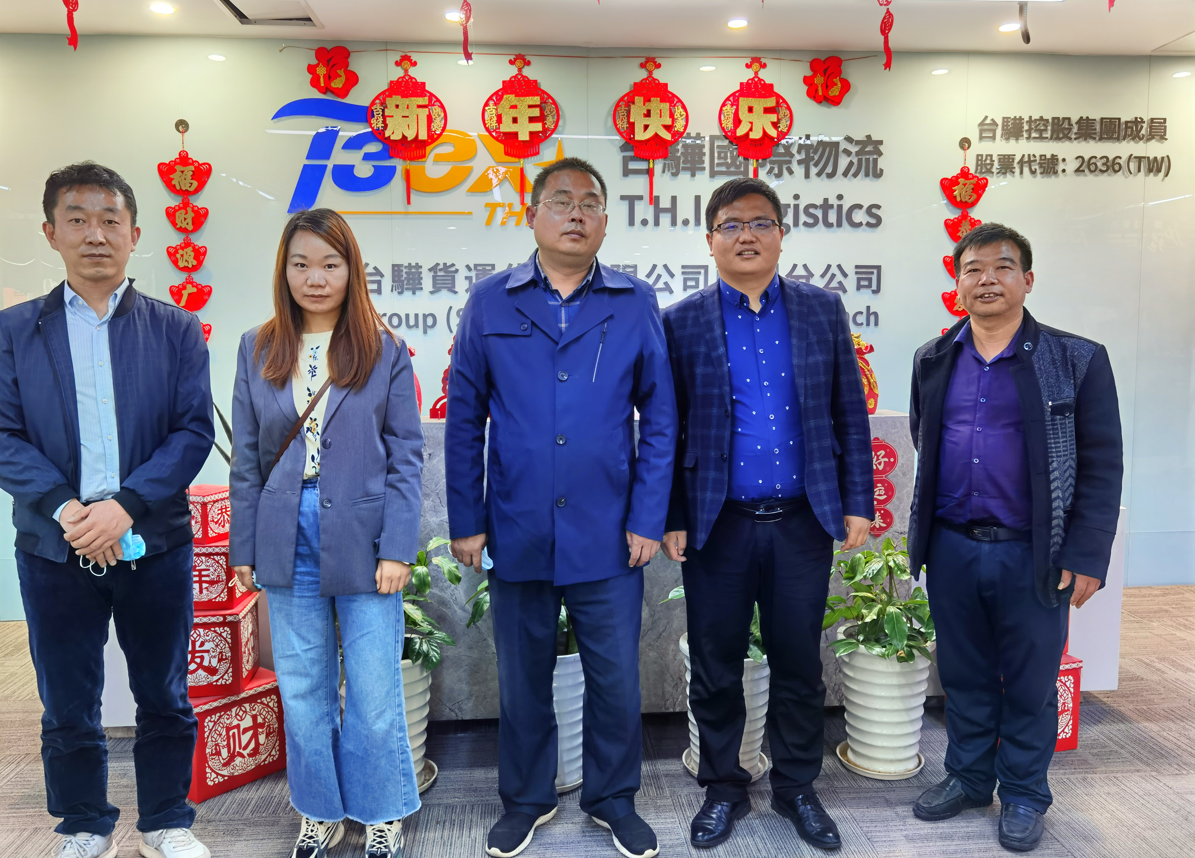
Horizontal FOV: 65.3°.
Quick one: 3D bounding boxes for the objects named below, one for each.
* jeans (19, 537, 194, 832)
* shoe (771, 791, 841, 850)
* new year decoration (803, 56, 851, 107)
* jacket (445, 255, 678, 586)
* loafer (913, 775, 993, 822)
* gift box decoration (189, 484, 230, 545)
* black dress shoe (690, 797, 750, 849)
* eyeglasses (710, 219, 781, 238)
[{"bbox_3d":[-1.280,0.617,2.479,0.420,0.860,0.260,-2,6,-20],"label":"jeans"},{"bbox_3d":[0.577,1.040,2.584,0.102,0.105,0.285,-2,5,-20],"label":"shoe"},{"bbox_3d":[1.116,-1.691,4.539,0.242,0.234,0.030,-1,5,-5],"label":"new year decoration"},{"bbox_3d":[-0.098,-0.029,2.468,0.605,0.860,0.320,-1,5,-1],"label":"jacket"},{"bbox_3d":[1.020,1.026,2.660,0.280,0.097,0.105,-3,6,-23],"label":"loafer"},{"bbox_3d":[-1.223,0.268,2.910,0.157,0.148,0.157,2,6,23],"label":"gift box decoration"},{"bbox_3d":[0.343,1.042,2.582,0.102,0.105,0.285,2,6,25],"label":"black dress shoe"},{"bbox_3d":[0.366,-0.496,2.310,0.146,0.042,0.138,0,5,0],"label":"eyeglasses"}]

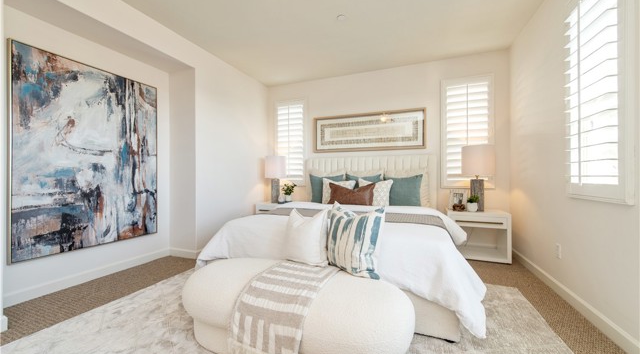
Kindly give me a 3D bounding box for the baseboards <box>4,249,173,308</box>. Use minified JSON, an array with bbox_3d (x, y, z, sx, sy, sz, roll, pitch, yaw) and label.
[{"bbox_3d":[-2.278,1.005,2.608,0.016,0.090,1.560,0,0,21],"label":"baseboards"}]

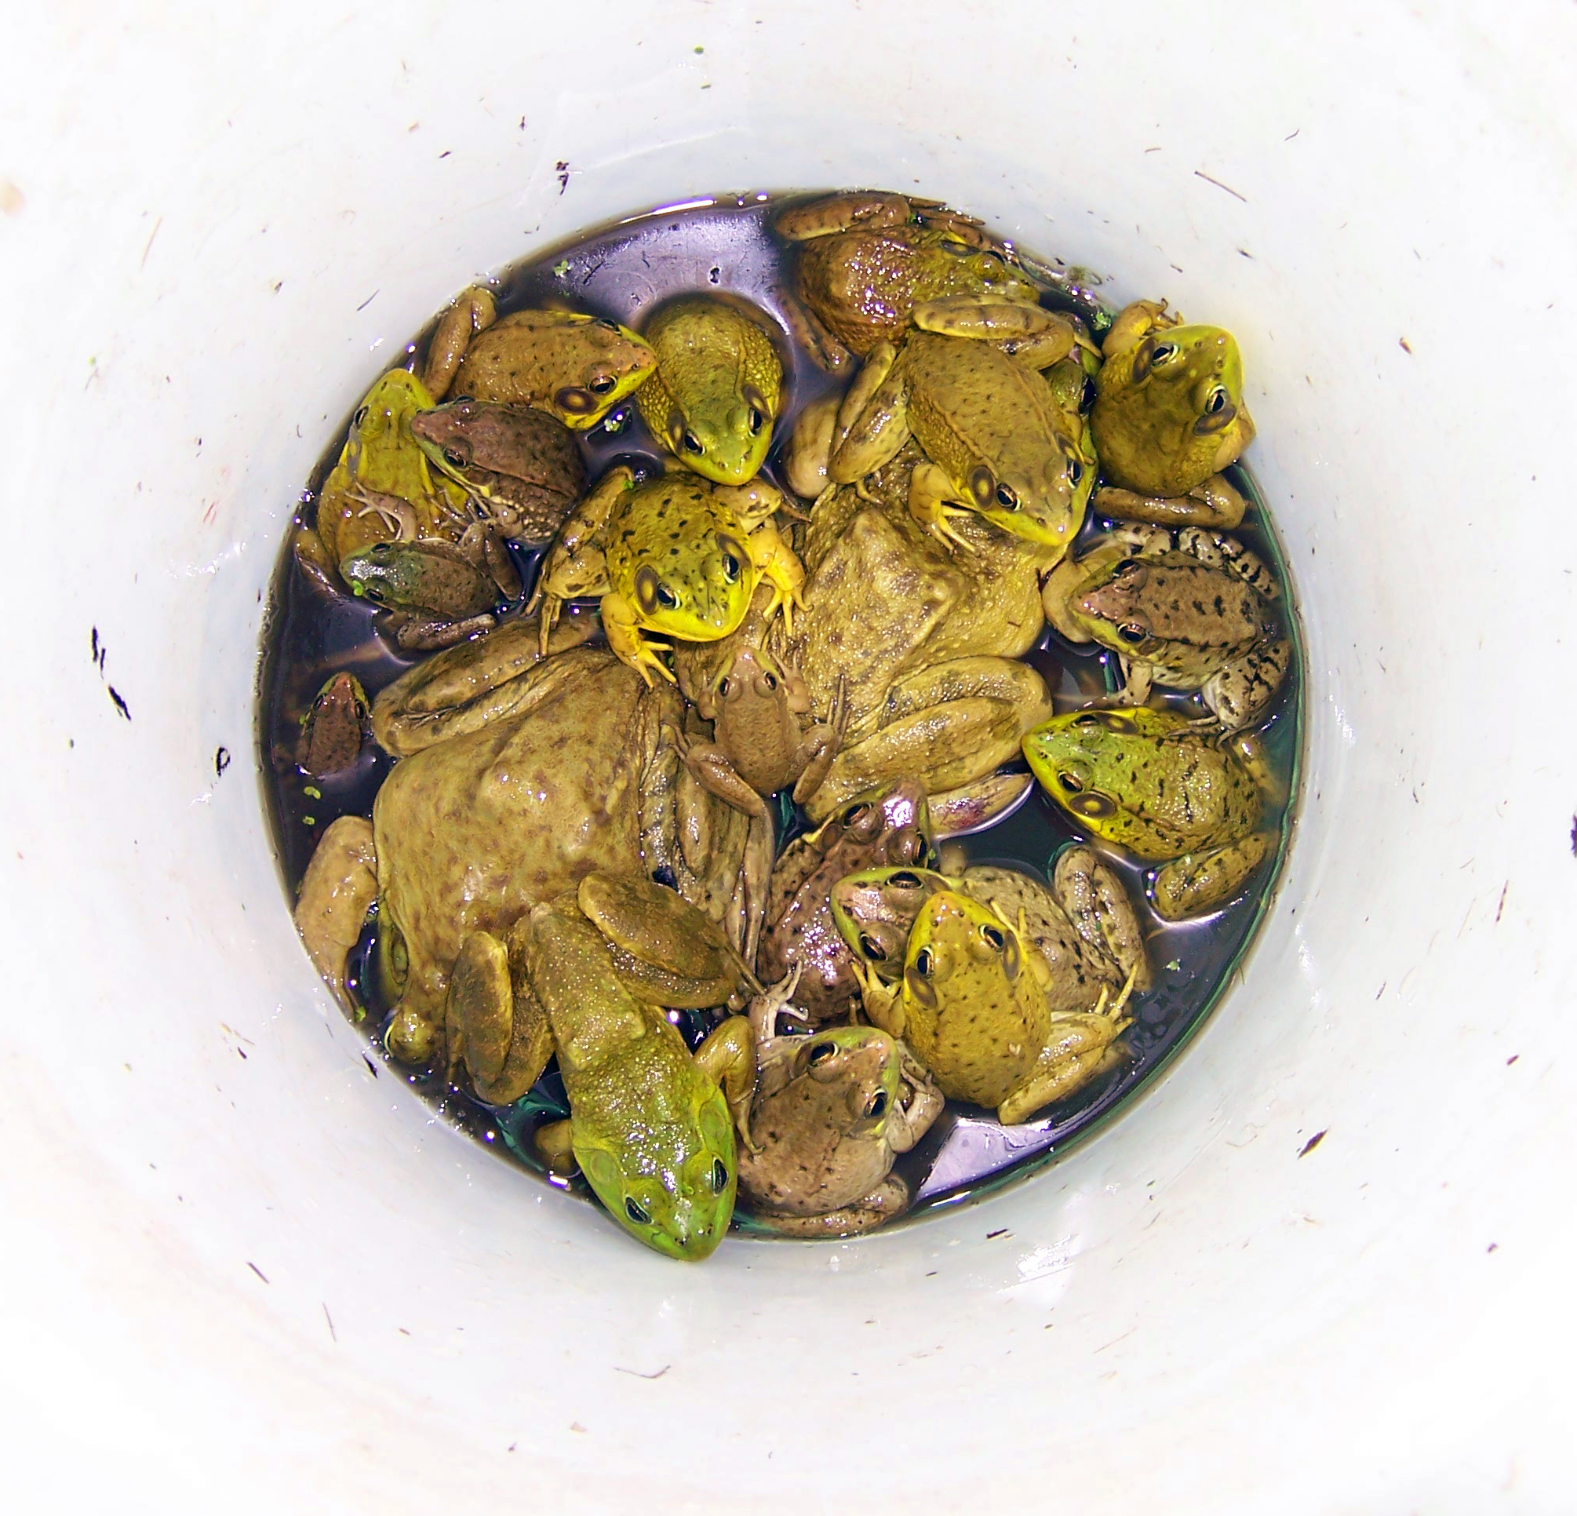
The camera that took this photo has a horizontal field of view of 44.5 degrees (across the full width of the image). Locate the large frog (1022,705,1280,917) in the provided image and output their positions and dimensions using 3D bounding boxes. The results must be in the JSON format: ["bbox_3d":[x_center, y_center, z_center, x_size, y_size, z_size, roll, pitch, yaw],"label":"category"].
[{"bbox_3d":[0.092,0.012,0.491,0.066,0.031,0.054,19,87,-12],"label":"large frog"}]

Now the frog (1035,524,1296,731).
[{"bbox_3d":[0.099,-0.035,0.492,0.060,0.030,0.054,6,87,-10],"label":"frog"}]

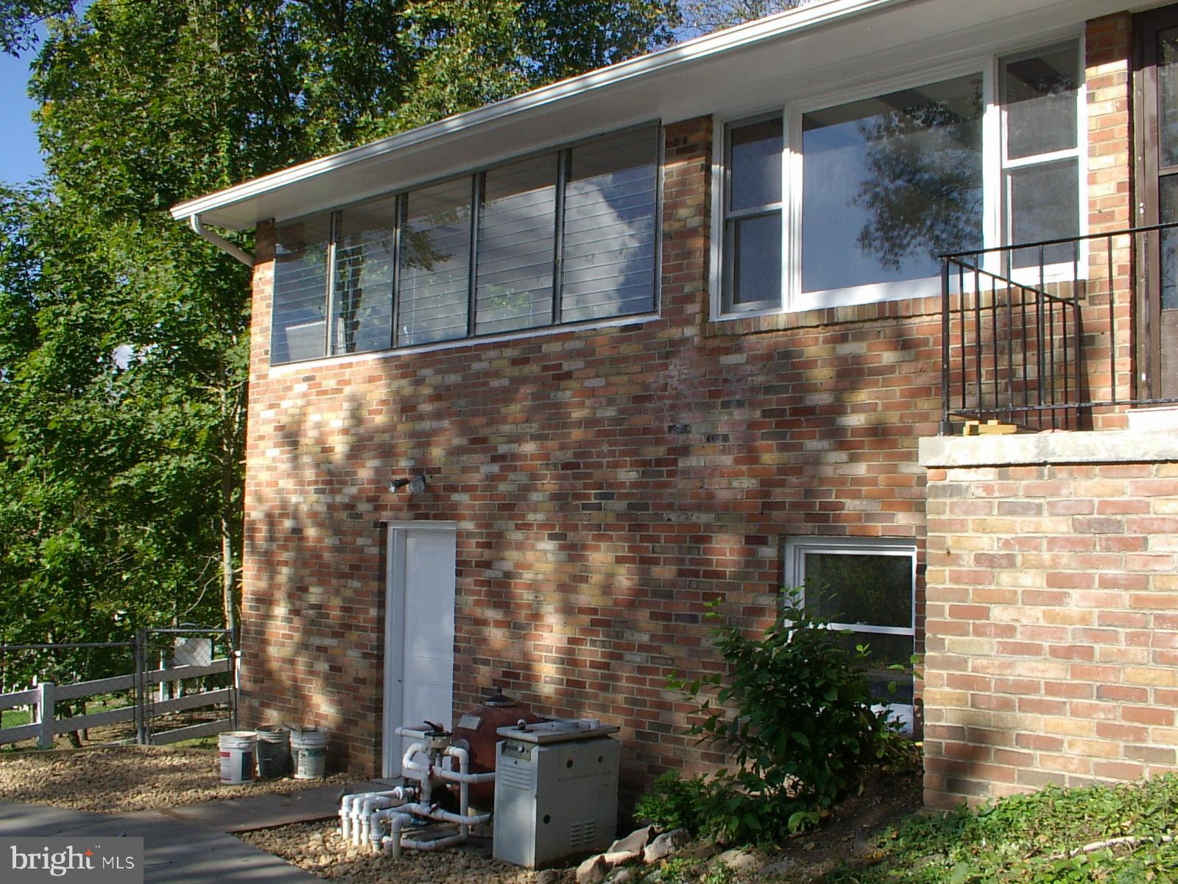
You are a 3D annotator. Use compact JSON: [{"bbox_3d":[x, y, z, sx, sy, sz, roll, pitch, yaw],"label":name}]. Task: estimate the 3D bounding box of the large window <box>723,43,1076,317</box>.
[{"bbox_3d":[1.730,-1.480,7.417,2.470,1.310,0.110,-3,-6,43],"label":"large window"}]

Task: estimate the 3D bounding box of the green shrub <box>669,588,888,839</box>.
[{"bbox_3d":[1.021,1.480,6.829,1.080,1.300,0.950,-3,-6,43],"label":"green shrub"}]

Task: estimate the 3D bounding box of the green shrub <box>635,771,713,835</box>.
[{"bbox_3d":[0.506,2.142,7.485,0.460,0.380,0.420,1,-4,0],"label":"green shrub"}]

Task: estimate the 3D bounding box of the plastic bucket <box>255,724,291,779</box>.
[{"bbox_3d":[-2.508,2.475,10.020,0.300,0.370,0.300,1,-4,0],"label":"plastic bucket"}]

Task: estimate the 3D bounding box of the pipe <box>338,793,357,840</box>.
[{"bbox_3d":[-1.507,2.378,8.004,0.090,0.285,0.110,-3,-6,43],"label":"pipe"}]

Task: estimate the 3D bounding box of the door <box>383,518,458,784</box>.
[{"bbox_3d":[-1.266,1.655,9.920,0.930,2.060,0.120,-3,-6,43],"label":"door"}]

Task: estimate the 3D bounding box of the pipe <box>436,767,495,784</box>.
[{"bbox_3d":[-0.799,2.122,8.079,0.420,0.060,0.240,-3,-6,43],"label":"pipe"}]

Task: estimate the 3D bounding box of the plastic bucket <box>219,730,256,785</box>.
[{"bbox_3d":[-2.727,2.459,9.780,0.300,0.370,0.300,1,-4,0],"label":"plastic bucket"}]

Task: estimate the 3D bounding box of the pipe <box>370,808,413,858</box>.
[{"bbox_3d":[-1.157,2.368,7.661,0.340,0.260,0.230,-3,-6,43],"label":"pipe"}]

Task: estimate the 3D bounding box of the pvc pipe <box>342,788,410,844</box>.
[{"bbox_3d":[-1.322,2.387,8.072,0.270,0.290,0.480,-3,-6,43],"label":"pvc pipe"}]

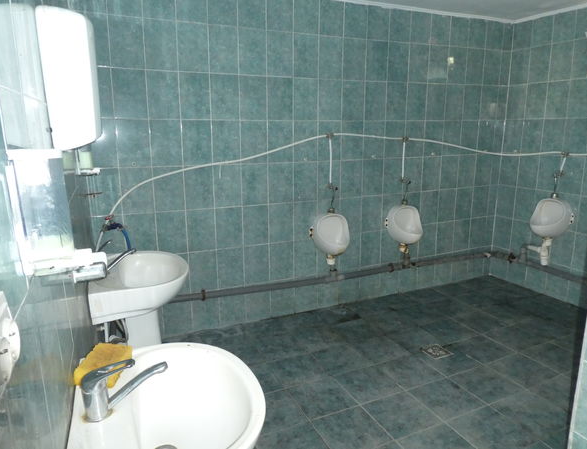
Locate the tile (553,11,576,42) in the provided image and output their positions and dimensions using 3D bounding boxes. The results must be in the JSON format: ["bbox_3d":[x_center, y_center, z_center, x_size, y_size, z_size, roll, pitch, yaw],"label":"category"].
[{"bbox_3d":[2.158,-1.567,3.305,0.010,0.220,0.200,-6,14,-22],"label":"tile"}]

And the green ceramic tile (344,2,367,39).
[{"bbox_3d":[0.452,-1.491,3.041,0.198,0.235,0.010,-6,14,-23],"label":"green ceramic tile"}]

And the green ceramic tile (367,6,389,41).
[{"bbox_3d":[0.641,-1.515,3.129,0.198,0.230,0.010,-6,14,-22],"label":"green ceramic tile"}]

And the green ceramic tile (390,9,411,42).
[{"bbox_3d":[0.824,-1.535,3.216,0.200,0.227,0.010,-6,13,-22],"label":"green ceramic tile"}]

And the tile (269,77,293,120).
[{"bbox_3d":[-0.093,-0.894,2.960,0.200,0.300,0.010,-6,13,-22],"label":"tile"}]

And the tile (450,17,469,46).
[{"bbox_3d":[1.377,-1.590,3.443,0.200,0.228,0.010,-6,13,-22],"label":"tile"}]

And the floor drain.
[{"bbox_3d":[0.957,0.851,2.769,0.144,0.010,0.144,-6,14,-23],"label":"floor drain"}]

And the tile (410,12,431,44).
[{"bbox_3d":[1.015,-1.565,3.303,0.200,0.250,0.010,-6,13,-22],"label":"tile"}]

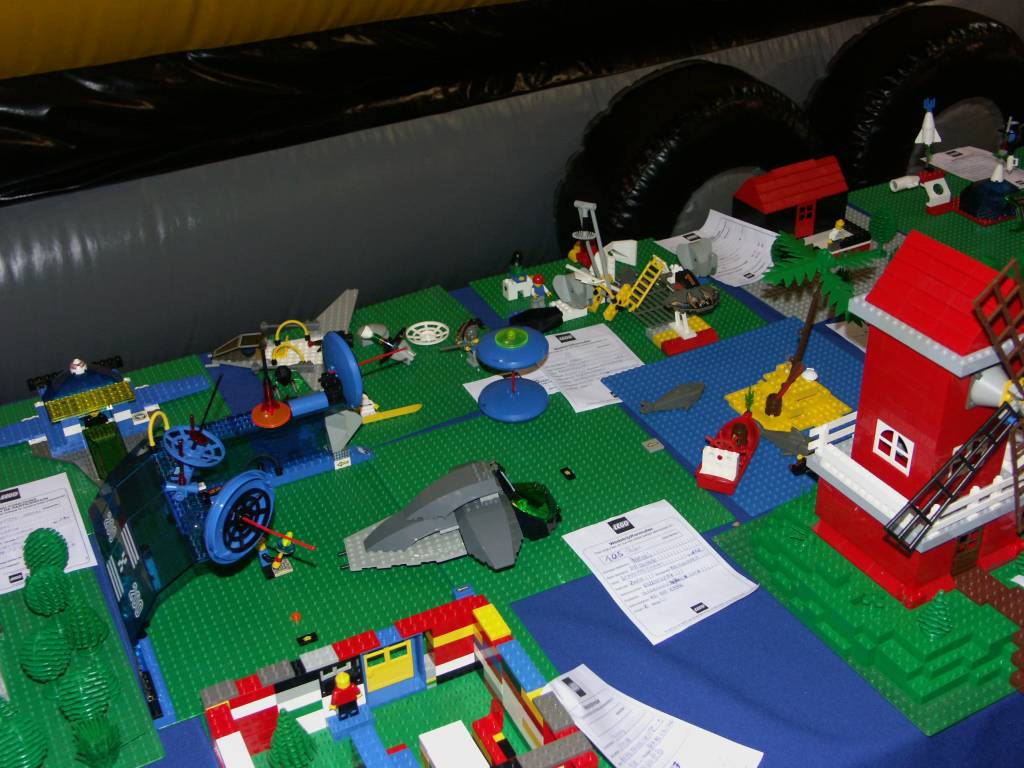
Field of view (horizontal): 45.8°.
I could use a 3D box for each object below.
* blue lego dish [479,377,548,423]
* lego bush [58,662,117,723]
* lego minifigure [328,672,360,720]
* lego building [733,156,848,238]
[{"bbox_3d":[0.002,0.010,1.233,0.073,0.018,0.073,-1,34,1],"label":"blue lego dish"},{"bbox_3d":[-0.308,0.228,0.883,0.038,0.059,0.038,-18,37,-23],"label":"lego bush"},{"bbox_3d":[-0.119,0.225,0.874,0.024,0.040,0.015,-16,36,-21],"label":"lego minifigure"},{"bbox_3d":[0.349,-0.234,1.521,0.133,0.085,0.064,-20,37,-25],"label":"lego building"}]

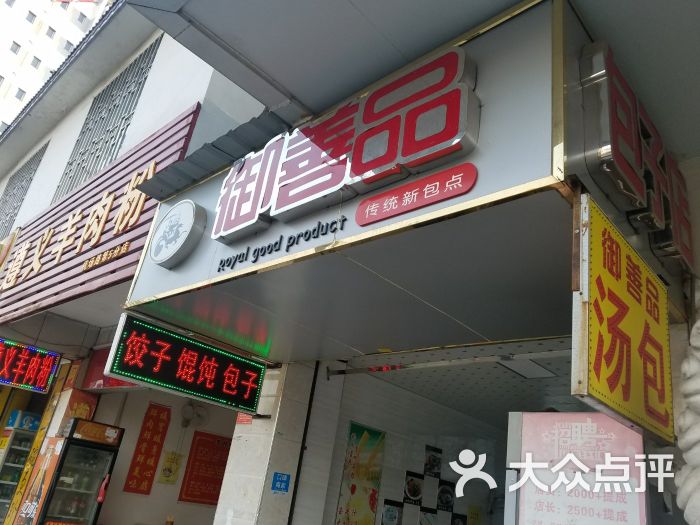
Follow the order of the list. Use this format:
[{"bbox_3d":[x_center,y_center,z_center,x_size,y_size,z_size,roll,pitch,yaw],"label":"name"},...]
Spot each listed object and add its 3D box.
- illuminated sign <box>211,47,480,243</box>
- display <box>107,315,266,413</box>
[{"bbox_3d":[-0.128,-0.553,2.911,1.887,0.638,0.120,-14,-33,42],"label":"illuminated sign"},{"bbox_3d":[-1.401,0.957,4.682,0.108,0.505,1.474,-14,-33,42],"label":"display"}]

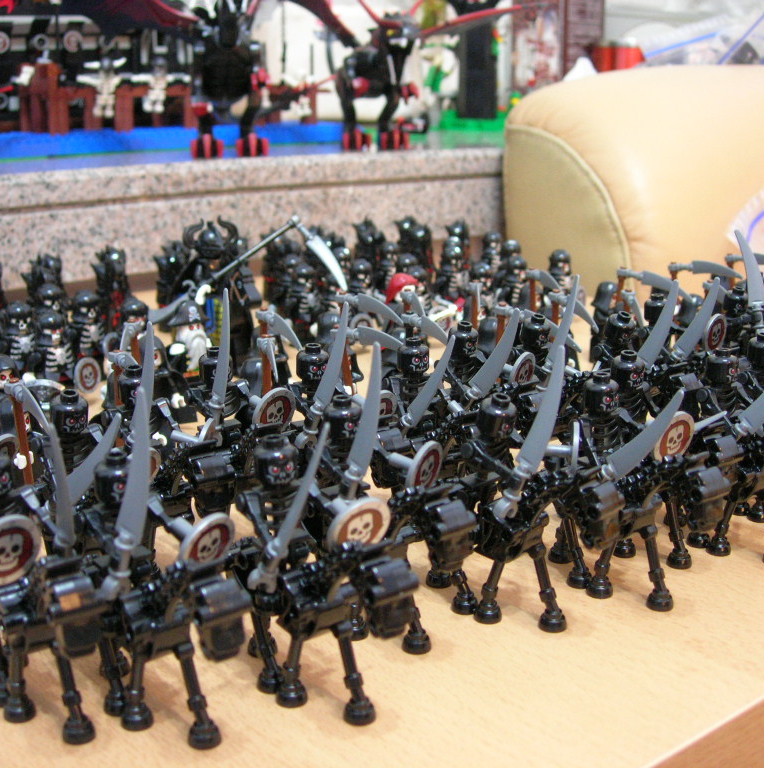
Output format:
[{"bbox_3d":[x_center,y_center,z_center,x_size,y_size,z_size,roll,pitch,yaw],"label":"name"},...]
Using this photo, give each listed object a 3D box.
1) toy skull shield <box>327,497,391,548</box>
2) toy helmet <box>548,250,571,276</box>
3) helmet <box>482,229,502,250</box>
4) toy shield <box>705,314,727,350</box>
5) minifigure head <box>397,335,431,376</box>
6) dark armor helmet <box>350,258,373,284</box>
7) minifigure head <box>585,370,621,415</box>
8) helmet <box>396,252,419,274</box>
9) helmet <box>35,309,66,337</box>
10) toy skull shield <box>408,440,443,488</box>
[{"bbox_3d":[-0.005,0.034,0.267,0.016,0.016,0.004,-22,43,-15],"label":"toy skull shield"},{"bbox_3d":[0.116,-0.079,0.735,0.014,0.015,0.015,-7,16,-24],"label":"toy helmet"},{"bbox_3d":[0.075,-0.097,0.765,0.013,0.013,0.013,-9,19,-28],"label":"helmet"},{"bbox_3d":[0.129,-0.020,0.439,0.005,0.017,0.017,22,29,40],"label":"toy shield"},{"bbox_3d":[0.010,-0.009,0.367,0.010,0.011,0.010,0,16,0],"label":"minifigure head"},{"bbox_3d":[-0.012,-0.068,0.685,0.013,0.013,0.013,-11,20,-32],"label":"dark armor helmet"},{"bbox_3d":[0.064,0.003,0.327,0.010,0.011,0.010,0,16,0],"label":"minifigure head"},{"bbox_3d":[0.016,-0.073,0.688,0.013,0.013,0.015,-9,19,-30],"label":"helmet"},{"bbox_3d":[-0.155,-0.028,0.524,0.013,0.013,0.013,-16,22,-42],"label":"helmet"},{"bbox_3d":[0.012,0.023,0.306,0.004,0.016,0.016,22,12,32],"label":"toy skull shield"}]

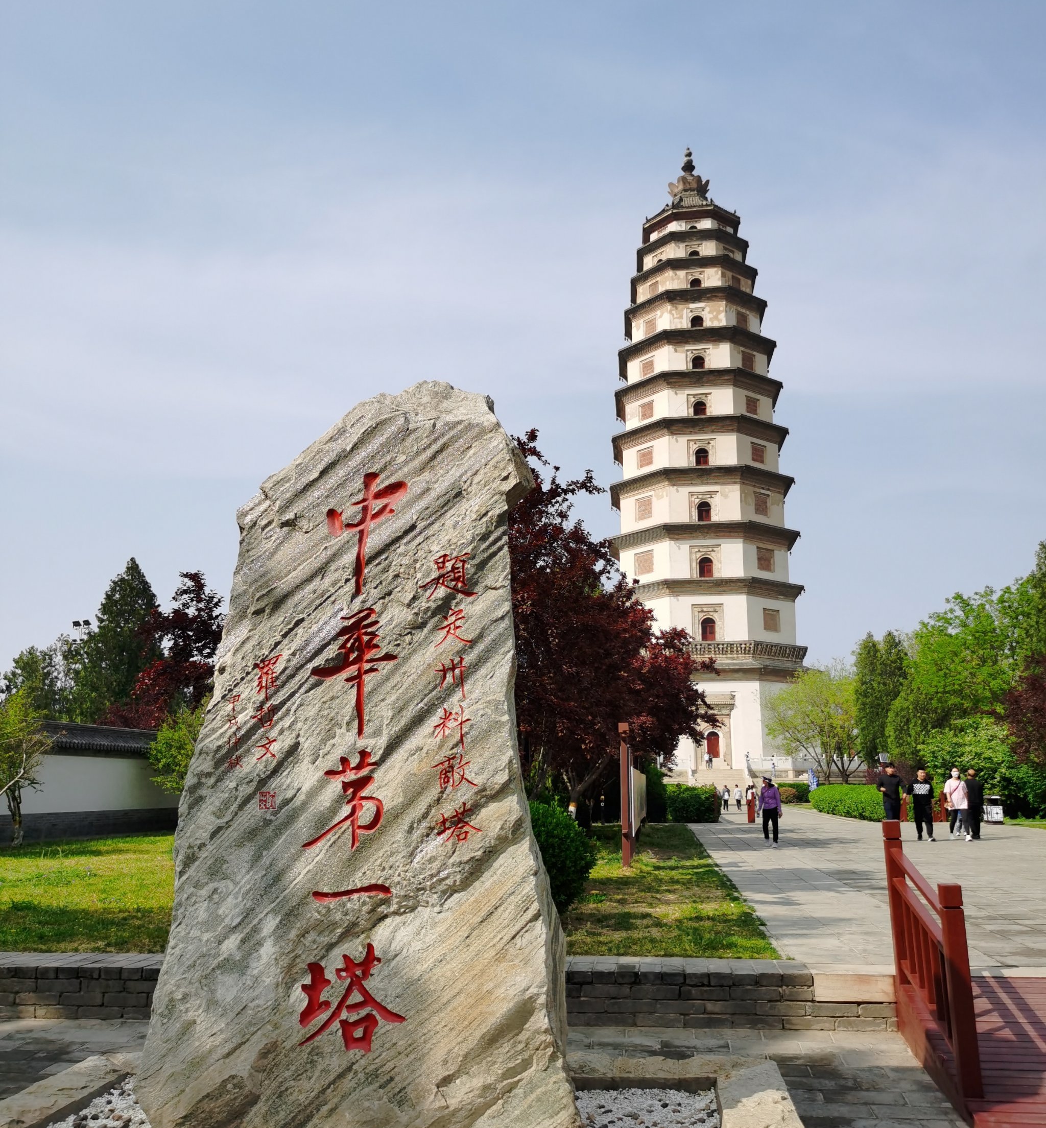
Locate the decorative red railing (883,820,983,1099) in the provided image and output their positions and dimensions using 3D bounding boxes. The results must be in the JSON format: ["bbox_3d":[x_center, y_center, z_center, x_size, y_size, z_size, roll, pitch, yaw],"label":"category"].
[{"bbox_3d":[2.391,2.215,6.452,0.120,1.280,1.880,-2,-12,9],"label":"decorative red railing"}]

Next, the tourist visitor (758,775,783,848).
[{"bbox_3d":[5.832,5.821,25.652,0.560,1.620,0.420,-2,-12,12],"label":"tourist visitor"}]

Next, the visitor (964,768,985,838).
[{"bbox_3d":[11.020,5.882,26.656,0.520,1.690,0.360,-3,-12,12],"label":"visitor"}]

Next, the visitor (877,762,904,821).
[{"bbox_3d":[7.585,4.962,22.253,0.550,1.760,0.380,-2,-12,10],"label":"visitor"}]

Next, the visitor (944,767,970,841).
[{"bbox_3d":[10.290,5.694,25.781,0.600,1.700,0.420,-2,-12,10],"label":"visitor"}]

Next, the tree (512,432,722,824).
[{"bbox_3d":[1.010,1.405,21.667,5.600,8.520,5.400,0,-12,0],"label":"tree"}]

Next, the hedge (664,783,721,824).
[{"bbox_3d":[6.235,8.808,40.043,2.100,1.410,2.000,-2,-12,7],"label":"hedge"}]

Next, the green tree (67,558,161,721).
[{"bbox_3d":[-18.074,5.379,47.915,4.400,11.440,4.400,0,-12,0],"label":"green tree"}]

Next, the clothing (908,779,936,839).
[{"bbox_3d":[9.658,5.920,26.346,0.610,1.420,0.360,-2,-12,10],"label":"clothing"}]

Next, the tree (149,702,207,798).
[{"bbox_3d":[-9.146,5.609,31.007,3.000,4.100,2.900,3,-12,-16],"label":"tree"}]

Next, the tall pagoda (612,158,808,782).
[{"bbox_3d":[22.375,-14.822,136.871,24.500,82.800,24.500,-1,-12,6],"label":"tall pagoda"}]

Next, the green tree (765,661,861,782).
[{"bbox_3d":[18.447,10.858,69.239,6.100,9.200,5.800,-3,-12,15],"label":"green tree"}]

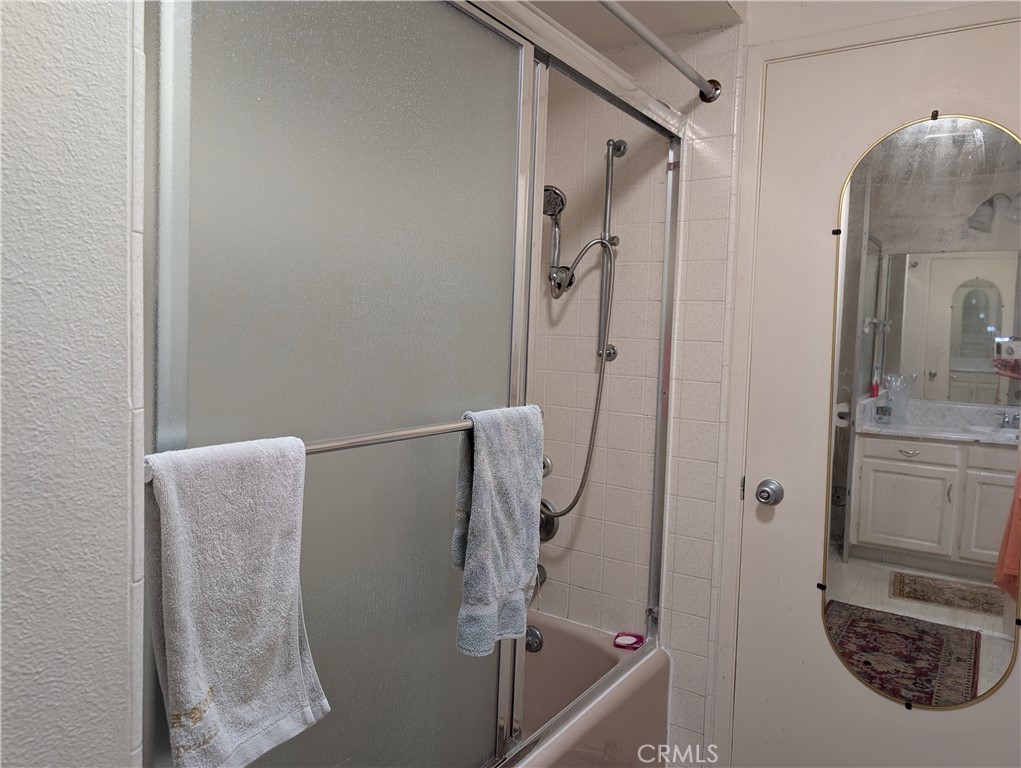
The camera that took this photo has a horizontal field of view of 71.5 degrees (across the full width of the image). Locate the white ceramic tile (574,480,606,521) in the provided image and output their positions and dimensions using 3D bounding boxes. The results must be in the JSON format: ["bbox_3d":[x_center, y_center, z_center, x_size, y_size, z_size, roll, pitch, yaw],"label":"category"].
[{"bbox_3d":[0.239,0.355,2.157,0.108,0.108,0.009,4,4,34],"label":"white ceramic tile"}]

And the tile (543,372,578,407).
[{"bbox_3d":[0.158,0.021,2.197,0.108,0.108,0.009,4,4,34],"label":"tile"}]

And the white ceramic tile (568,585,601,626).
[{"bbox_3d":[0.230,0.674,2.161,0.108,0.107,0.009,4,5,36],"label":"white ceramic tile"}]

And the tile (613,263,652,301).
[{"bbox_3d":[0.345,-0.289,2.030,0.108,0.107,0.009,4,5,36],"label":"tile"}]

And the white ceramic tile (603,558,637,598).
[{"bbox_3d":[0.322,0.573,2.089,0.108,0.107,0.009,4,5,36],"label":"white ceramic tile"}]

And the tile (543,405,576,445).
[{"bbox_3d":[0.155,0.130,2.193,0.108,0.108,0.010,4,4,33],"label":"tile"}]

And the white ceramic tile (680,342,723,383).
[{"bbox_3d":[0.528,-0.062,1.942,0.108,0.108,0.010,4,4,33],"label":"white ceramic tile"}]

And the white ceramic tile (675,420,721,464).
[{"bbox_3d":[0.521,0.157,1.960,0.108,0.108,0.009,4,4,34],"label":"white ceramic tile"}]

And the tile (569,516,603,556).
[{"bbox_3d":[0.236,0.464,2.164,0.108,0.108,0.009,4,4,34],"label":"tile"}]

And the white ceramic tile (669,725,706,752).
[{"bbox_3d":[0.493,1.028,2.010,0.108,0.108,0.010,4,4,33],"label":"white ceramic tile"}]

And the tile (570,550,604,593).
[{"bbox_3d":[0.233,0.572,2.161,0.108,0.108,0.010,4,4,33],"label":"tile"}]

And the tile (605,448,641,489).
[{"bbox_3d":[0.334,0.252,2.081,0.108,0.108,0.010,4,4,33],"label":"tile"}]

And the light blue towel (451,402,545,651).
[{"bbox_3d":[-0.018,0.257,1.295,0.065,0.432,0.228,4,5,36],"label":"light blue towel"}]

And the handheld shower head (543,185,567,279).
[{"bbox_3d":[0.122,-0.448,2.093,0.092,0.270,0.075,4,4,28],"label":"handheld shower head"}]

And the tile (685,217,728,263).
[{"bbox_3d":[0.538,-0.389,1.925,0.108,0.108,0.009,4,4,34],"label":"tile"}]

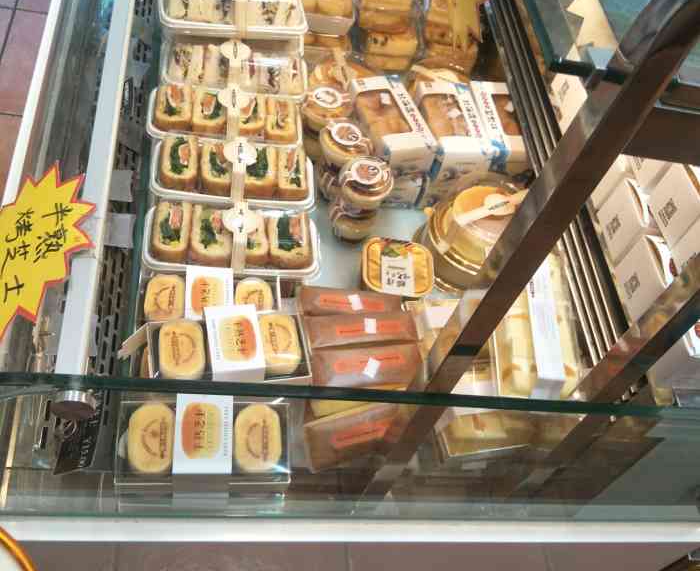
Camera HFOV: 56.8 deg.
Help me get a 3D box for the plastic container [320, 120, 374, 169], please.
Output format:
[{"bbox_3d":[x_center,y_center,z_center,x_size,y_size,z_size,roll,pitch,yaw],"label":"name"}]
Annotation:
[{"bbox_3d":[-0.008,-0.205,0.963,0.076,0.057,0.076,3,57,-13],"label":"plastic container"}]

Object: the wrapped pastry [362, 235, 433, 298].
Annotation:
[{"bbox_3d":[0.067,-0.017,0.938,0.101,0.037,0.089,6,57,-11],"label":"wrapped pastry"}]

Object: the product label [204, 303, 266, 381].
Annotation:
[{"bbox_3d":[-0.136,0.072,0.755,0.059,0.046,0.083,-4,59,-17],"label":"product label"}]

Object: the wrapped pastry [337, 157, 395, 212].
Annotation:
[{"bbox_3d":[0.020,-0.144,0.932,0.076,0.057,0.076,3,57,-13],"label":"wrapped pastry"}]

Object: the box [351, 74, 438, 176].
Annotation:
[{"bbox_3d":[0.062,-0.245,0.993,0.081,0.058,0.148,-12,62,-22],"label":"box"}]

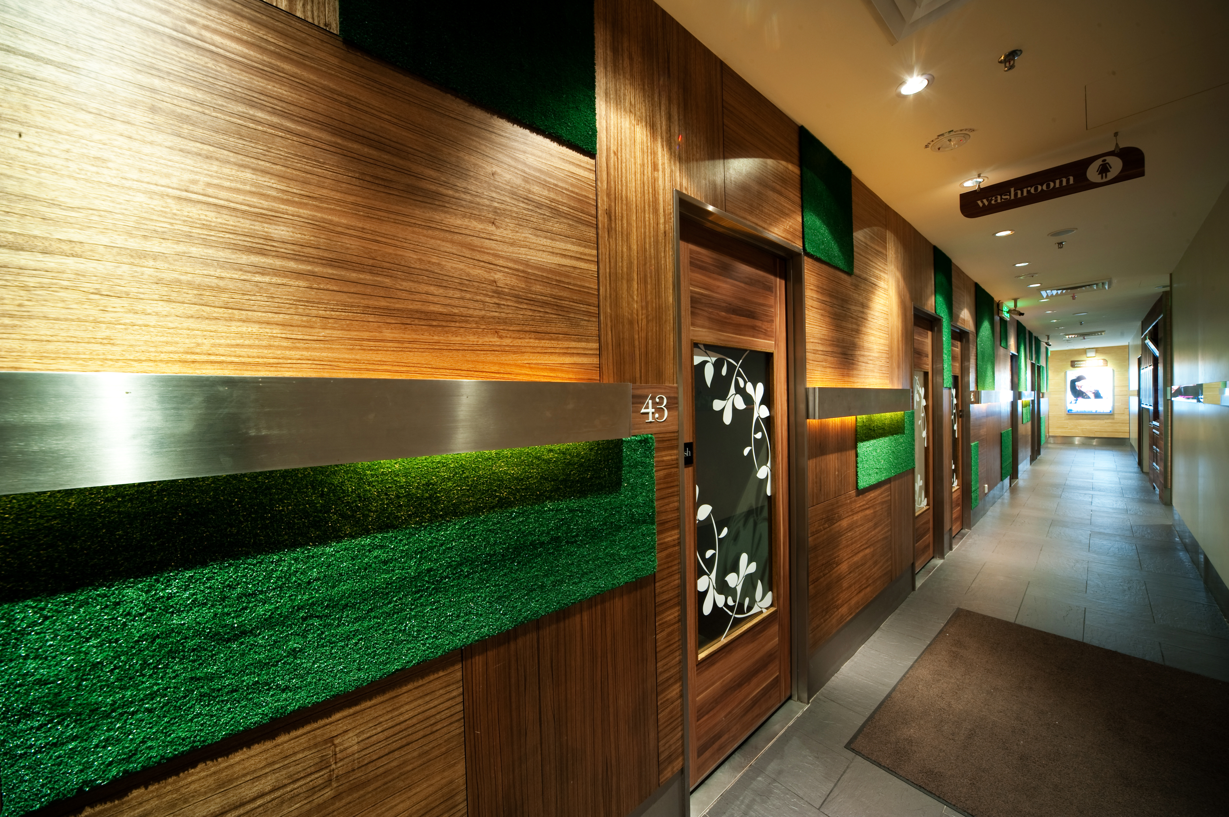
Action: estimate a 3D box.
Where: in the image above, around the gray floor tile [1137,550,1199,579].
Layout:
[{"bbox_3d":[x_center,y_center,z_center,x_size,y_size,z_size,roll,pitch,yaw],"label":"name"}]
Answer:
[{"bbox_3d":[4.701,1.345,3.480,0.617,0.015,0.294,-2,1,-40],"label":"gray floor tile"}]

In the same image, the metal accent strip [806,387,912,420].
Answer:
[{"bbox_3d":[1.526,-0.042,2.455,1.495,0.151,0.050,-2,1,-40],"label":"metal accent strip"}]

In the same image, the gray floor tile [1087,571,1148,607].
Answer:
[{"bbox_3d":[3.814,1.367,3.120,0.647,0.015,0.294,-2,1,-40],"label":"gray floor tile"}]

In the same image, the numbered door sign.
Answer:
[{"bbox_3d":[0.131,0.003,1.303,0.120,0.092,0.012,-2,1,-40],"label":"numbered door sign"}]

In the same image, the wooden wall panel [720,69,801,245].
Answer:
[{"bbox_3d":[0.666,-1.058,1.794,0.632,0.590,0.022,-2,1,-40],"label":"wooden wall panel"}]

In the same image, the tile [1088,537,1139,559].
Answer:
[{"bbox_3d":[4.748,1.338,3.898,0.616,0.010,0.293,-2,1,-40],"label":"tile"}]

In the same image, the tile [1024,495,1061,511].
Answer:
[{"bbox_3d":[5.774,1.302,5.540,0.617,0.015,0.294,-2,1,-40],"label":"tile"}]

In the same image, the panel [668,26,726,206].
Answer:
[{"bbox_3d":[0.309,-1.045,1.495,0.288,0.585,0.022,-2,1,-40],"label":"panel"}]

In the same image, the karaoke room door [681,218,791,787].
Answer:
[{"bbox_3d":[0.519,0.359,1.774,0.832,2.161,0.050,-2,1,-40],"label":"karaoke room door"}]

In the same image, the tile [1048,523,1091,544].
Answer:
[{"bbox_3d":[4.788,1.335,4.325,0.603,0.015,0.292,-2,1,-40],"label":"tile"}]

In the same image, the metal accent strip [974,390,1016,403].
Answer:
[{"bbox_3d":[5.242,-0.162,5.599,2.741,0.151,0.050,-2,1,-40],"label":"metal accent strip"}]

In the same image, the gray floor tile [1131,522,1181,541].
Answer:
[{"bbox_3d":[5.659,1.313,4.286,0.624,0.010,0.293,-2,1,-40],"label":"gray floor tile"}]

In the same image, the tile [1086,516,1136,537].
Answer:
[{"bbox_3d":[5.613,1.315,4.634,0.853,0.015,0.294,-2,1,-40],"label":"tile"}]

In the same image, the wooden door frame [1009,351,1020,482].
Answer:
[{"bbox_3d":[6.637,0.175,6.886,0.956,2.176,0.147,-2,1,-40],"label":"wooden door frame"}]

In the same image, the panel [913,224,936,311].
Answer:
[{"bbox_3d":[2.520,-1.101,3.346,0.648,0.588,0.020,-2,1,-40],"label":"panel"}]

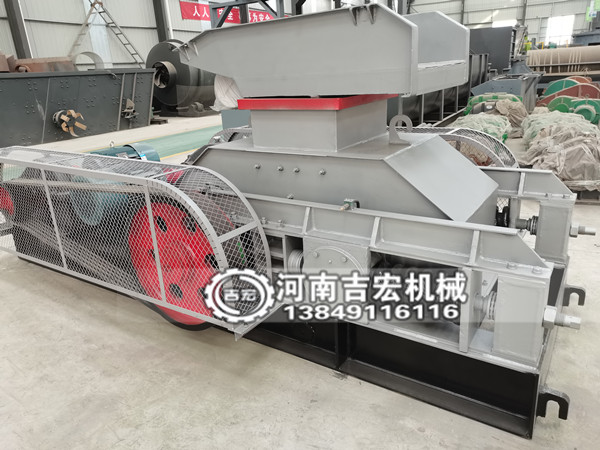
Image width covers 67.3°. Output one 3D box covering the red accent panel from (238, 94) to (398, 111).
[{"bbox_3d":[0.119,-0.671,2.381,0.585,0.051,0.678,9,24,33],"label":"red accent panel"}]

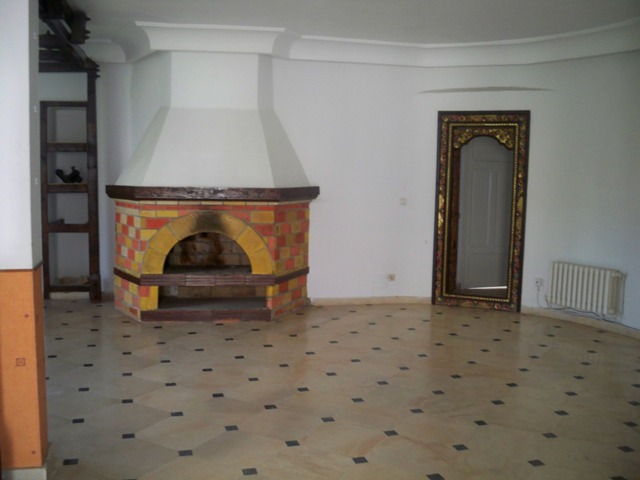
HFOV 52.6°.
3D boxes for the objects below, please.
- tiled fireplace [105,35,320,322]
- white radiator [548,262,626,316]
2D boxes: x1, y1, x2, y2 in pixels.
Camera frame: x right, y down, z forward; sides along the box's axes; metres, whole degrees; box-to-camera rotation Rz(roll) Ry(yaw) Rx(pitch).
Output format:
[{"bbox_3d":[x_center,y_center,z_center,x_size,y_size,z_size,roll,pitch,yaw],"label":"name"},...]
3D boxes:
[{"bbox_3d":[-1.071,-0.606,6.526,2.245,2.760,0.829,0,6,-8],"label":"tiled fireplace"},{"bbox_3d":[2.524,0.446,6.167,0.165,0.430,0.690,-3,7,-32],"label":"white radiator"}]

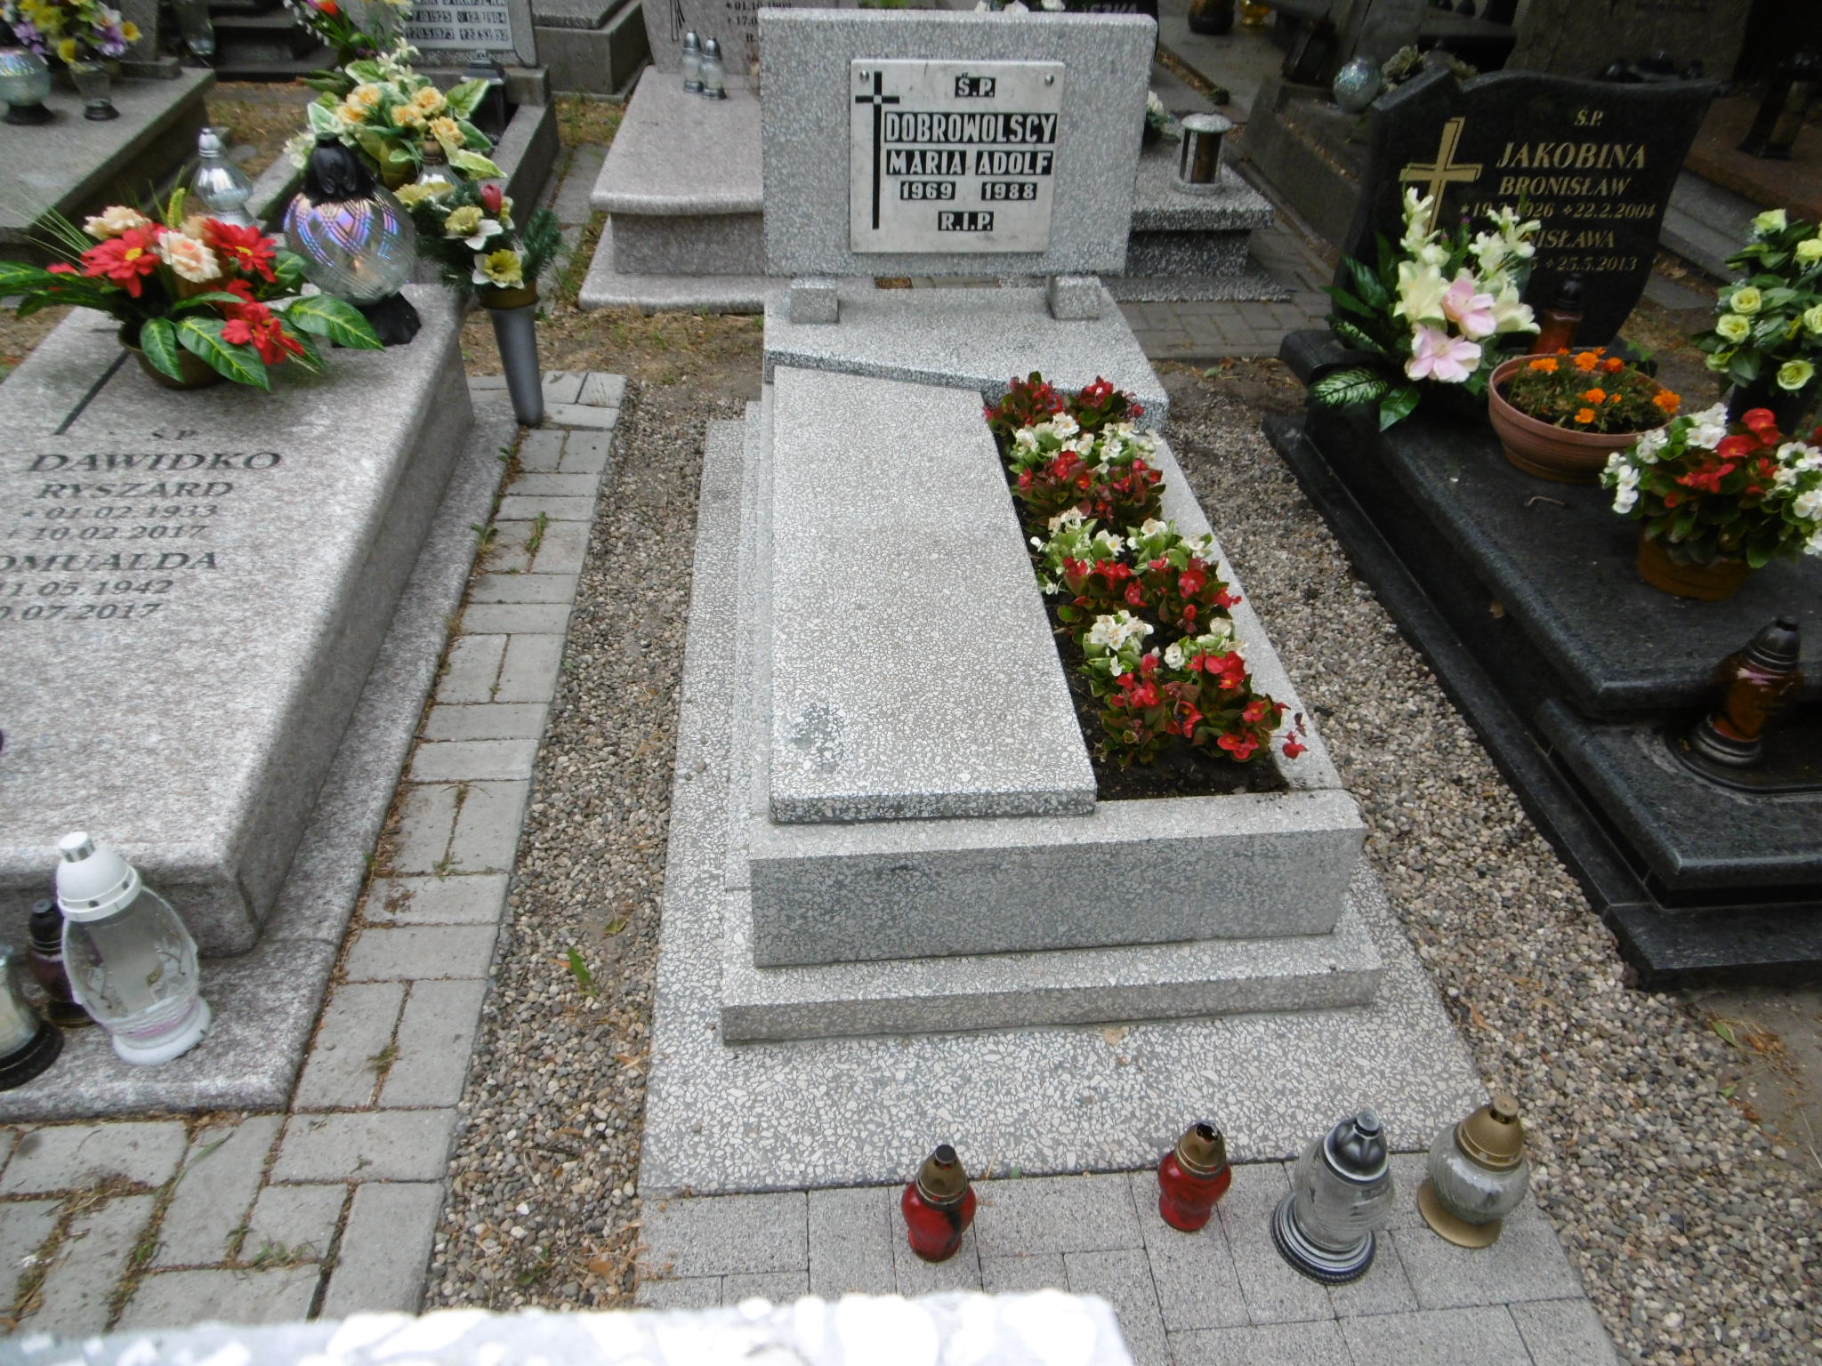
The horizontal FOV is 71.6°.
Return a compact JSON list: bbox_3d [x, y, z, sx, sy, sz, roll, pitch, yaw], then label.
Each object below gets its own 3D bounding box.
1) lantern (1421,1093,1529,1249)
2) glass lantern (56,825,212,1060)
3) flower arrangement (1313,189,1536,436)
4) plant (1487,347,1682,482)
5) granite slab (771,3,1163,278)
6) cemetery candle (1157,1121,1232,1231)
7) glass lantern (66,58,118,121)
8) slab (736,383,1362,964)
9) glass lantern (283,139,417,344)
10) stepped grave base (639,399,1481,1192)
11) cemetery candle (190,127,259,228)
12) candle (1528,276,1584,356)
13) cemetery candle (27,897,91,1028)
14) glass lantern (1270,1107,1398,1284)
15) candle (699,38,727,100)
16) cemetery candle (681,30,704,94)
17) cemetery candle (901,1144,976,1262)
[{"bbox_3d":[0.670,0.561,1.491,0.112,0.213,0.112,-2,37,-5],"label":"lantern"},{"bbox_3d":[-0.950,0.326,1.524,0.155,0.345,0.155,-2,39,-5],"label":"glass lantern"},{"bbox_3d":[1.109,-0.790,2.708,0.500,0.460,0.370,-2,37,-5],"label":"flower arrangement"},{"bbox_3d":[1.390,-0.552,2.630,0.370,0.185,0.370,-2,37,-5],"label":"plant"},{"bbox_3d":[0.090,-1.192,2.825,0.838,0.532,0.115,-2,37,-5],"label":"granite slab"},{"bbox_3d":[0.338,0.578,1.491,0.083,0.173,0.083,-2,39,-5],"label":"cemetery candle"},{"bbox_3d":[-2.716,-2.005,4.174,0.125,0.237,0.125,-2,39,-5],"label":"glass lantern"},{"bbox_3d":[0.124,-0.222,2.295,0.793,0.205,1.625,-2,39,-5],"label":"slab"},{"bbox_3d":[-1.117,-0.887,2.531,0.245,0.387,0.245,-2,39,-5],"label":"glass lantern"},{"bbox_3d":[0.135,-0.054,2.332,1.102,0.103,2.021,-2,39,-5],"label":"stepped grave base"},{"bbox_3d":[-1.903,-1.380,3.481,0.148,0.269,0.148,-2,39,-5],"label":"cemetery candle"},{"bbox_3d":[1.503,-0.848,2.936,0.088,0.208,0.088,-2,37,-5],"label":"candle"},{"bbox_3d":[-1.078,0.358,1.597,0.086,0.180,0.086,-2,37,-5],"label":"cemetery candle"},{"bbox_3d":[0.498,0.572,1.449,0.116,0.236,0.116,-2,37,-5],"label":"glass lantern"},{"bbox_3d":[-0.688,-2.143,4.399,0.083,0.174,0.083,-2,39,-5],"label":"candle"},{"bbox_3d":[-0.775,-2.200,4.467,0.083,0.174,0.083,-2,39,-5],"label":"cemetery candle"},{"bbox_3d":[0.032,0.591,1.454,0.086,0.174,0.086,-2,37,-5],"label":"cemetery candle"}]

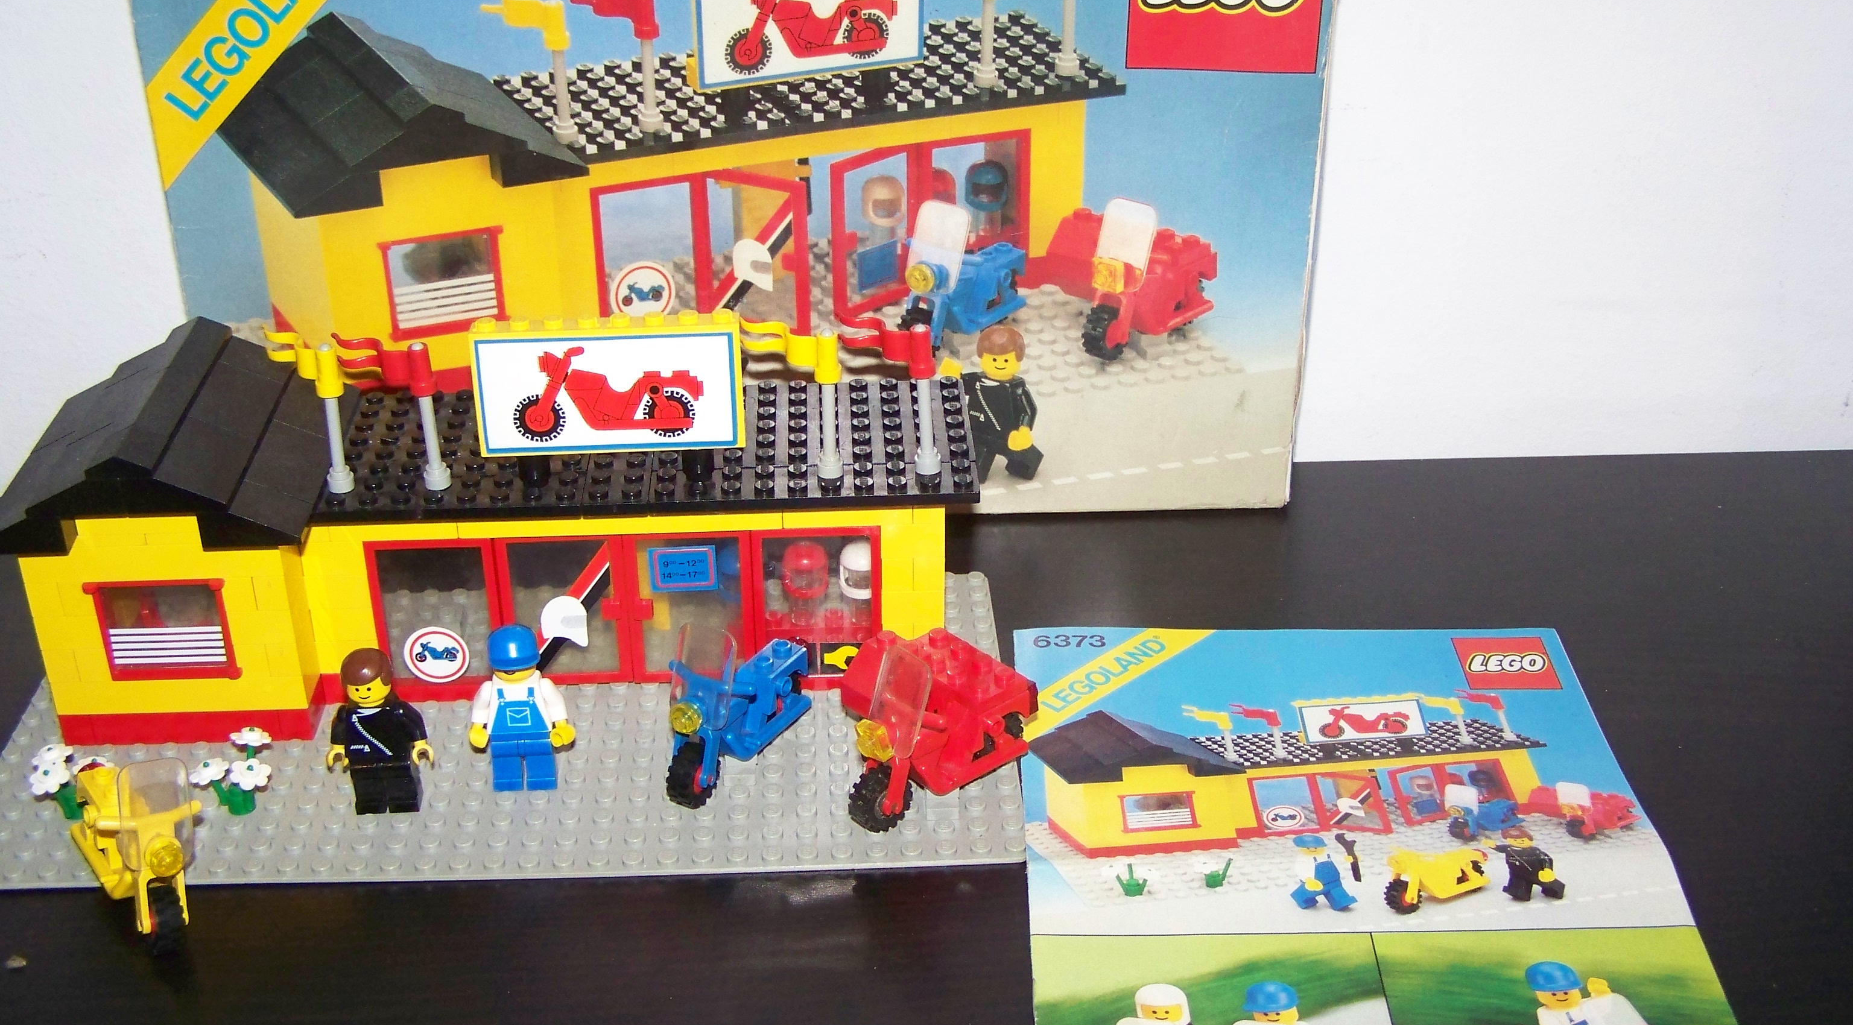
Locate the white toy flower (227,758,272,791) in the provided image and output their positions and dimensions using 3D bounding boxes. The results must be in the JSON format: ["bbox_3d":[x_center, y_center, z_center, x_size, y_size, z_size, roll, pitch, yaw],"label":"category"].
[{"bbox_3d":[-0.158,0.061,0.476,0.010,0.003,0.010,8,37,-8],"label":"white toy flower"}]

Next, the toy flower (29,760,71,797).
[{"bbox_3d":[-0.205,0.062,0.476,0.010,0.003,0.010,-2,49,-2],"label":"toy flower"}]

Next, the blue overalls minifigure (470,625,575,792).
[{"bbox_3d":[-0.097,0.047,0.483,0.025,0.042,0.013,-2,29,-3],"label":"blue overalls minifigure"}]

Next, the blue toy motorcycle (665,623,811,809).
[{"bbox_3d":[-0.045,0.043,0.492,0.023,0.040,0.053,15,33,26],"label":"blue toy motorcycle"}]

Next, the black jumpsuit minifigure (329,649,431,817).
[{"bbox_3d":[-0.127,0.051,0.475,0.025,0.042,0.014,-2,29,-3],"label":"black jumpsuit minifigure"}]

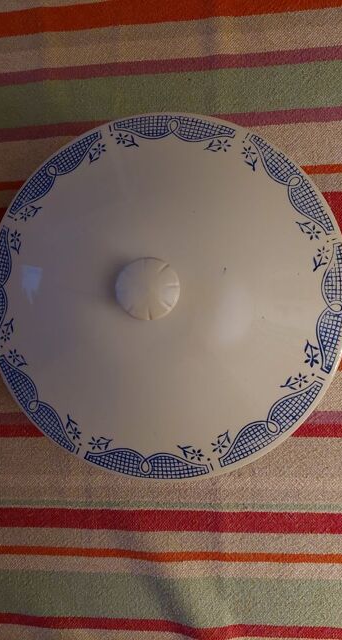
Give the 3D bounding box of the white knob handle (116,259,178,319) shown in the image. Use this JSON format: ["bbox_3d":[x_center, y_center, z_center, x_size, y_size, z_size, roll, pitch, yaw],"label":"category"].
[{"bbox_3d":[-0.012,-0.016,0.247,0.034,0.026,0.034,0,89,5],"label":"white knob handle"}]

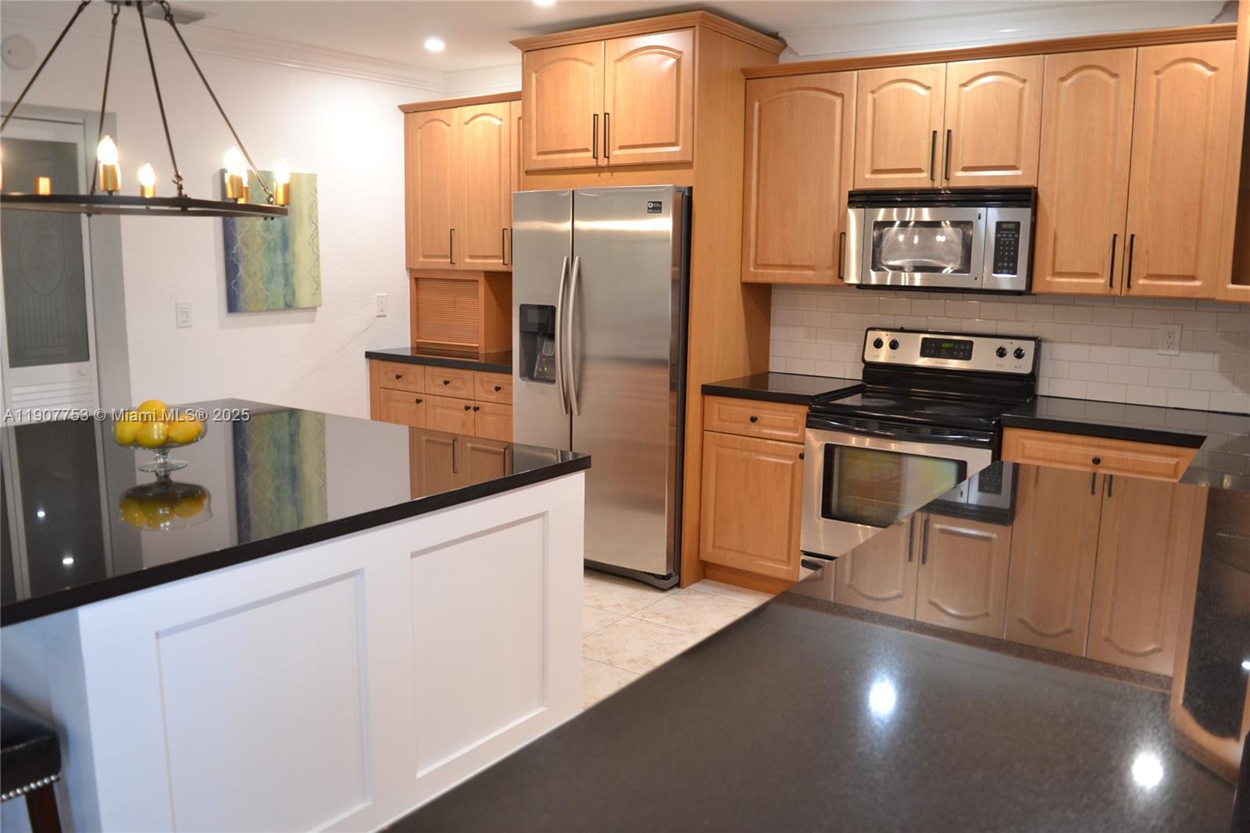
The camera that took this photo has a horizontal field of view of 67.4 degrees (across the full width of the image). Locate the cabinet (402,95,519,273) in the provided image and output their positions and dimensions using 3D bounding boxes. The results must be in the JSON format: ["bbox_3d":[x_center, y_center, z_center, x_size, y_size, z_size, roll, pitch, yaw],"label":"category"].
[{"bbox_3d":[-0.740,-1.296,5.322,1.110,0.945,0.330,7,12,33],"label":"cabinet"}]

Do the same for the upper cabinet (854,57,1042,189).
[{"bbox_3d":[1.405,-1.214,3.995,0.759,0.493,0.335,7,12,33],"label":"upper cabinet"}]

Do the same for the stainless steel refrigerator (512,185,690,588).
[{"bbox_3d":[0.046,-0.189,4.680,0.910,1.790,0.860,7,12,33],"label":"stainless steel refrigerator"}]

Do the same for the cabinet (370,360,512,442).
[{"bbox_3d":[-0.804,0.138,5.396,1.150,0.893,0.625,7,12,33],"label":"cabinet"}]

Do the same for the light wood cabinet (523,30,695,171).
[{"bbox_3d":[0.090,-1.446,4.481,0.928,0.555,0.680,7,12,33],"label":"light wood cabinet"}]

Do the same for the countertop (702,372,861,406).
[{"bbox_3d":[0.757,-0.137,4.394,0.526,0.044,0.662,7,12,33],"label":"countertop"}]

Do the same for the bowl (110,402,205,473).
[{"bbox_3d":[-1.248,0.046,2.512,0.254,0.180,0.254,1,10,0],"label":"bowl"}]

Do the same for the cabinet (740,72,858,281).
[{"bbox_3d":[0.866,-1.077,4.378,0.524,0.911,0.335,7,12,33],"label":"cabinet"}]

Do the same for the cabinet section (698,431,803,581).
[{"bbox_3d":[0.734,0.356,4.351,0.529,0.608,0.580,7,12,35],"label":"cabinet section"}]

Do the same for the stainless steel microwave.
[{"bbox_3d":[1.382,-0.758,4.045,0.762,0.410,0.400,7,12,33],"label":"stainless steel microwave"}]

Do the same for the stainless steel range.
[{"bbox_3d":[1.268,0.251,4.071,0.760,1.190,0.735,7,12,33],"label":"stainless steel range"}]

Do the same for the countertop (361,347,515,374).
[{"bbox_3d":[-0.817,-0.324,5.317,1.185,0.043,0.665,7,12,33],"label":"countertop"}]

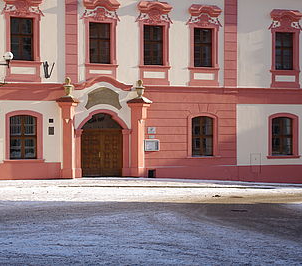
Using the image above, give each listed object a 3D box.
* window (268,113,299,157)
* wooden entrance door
[{"bbox_3d":[6.624,0.139,45.354,1.907,2.292,0.250,0,0,-26],"label":"window"},{"bbox_3d":[-2.217,0.909,41.286,1.975,2.154,0.150,0,0,-26],"label":"wooden entrance door"}]

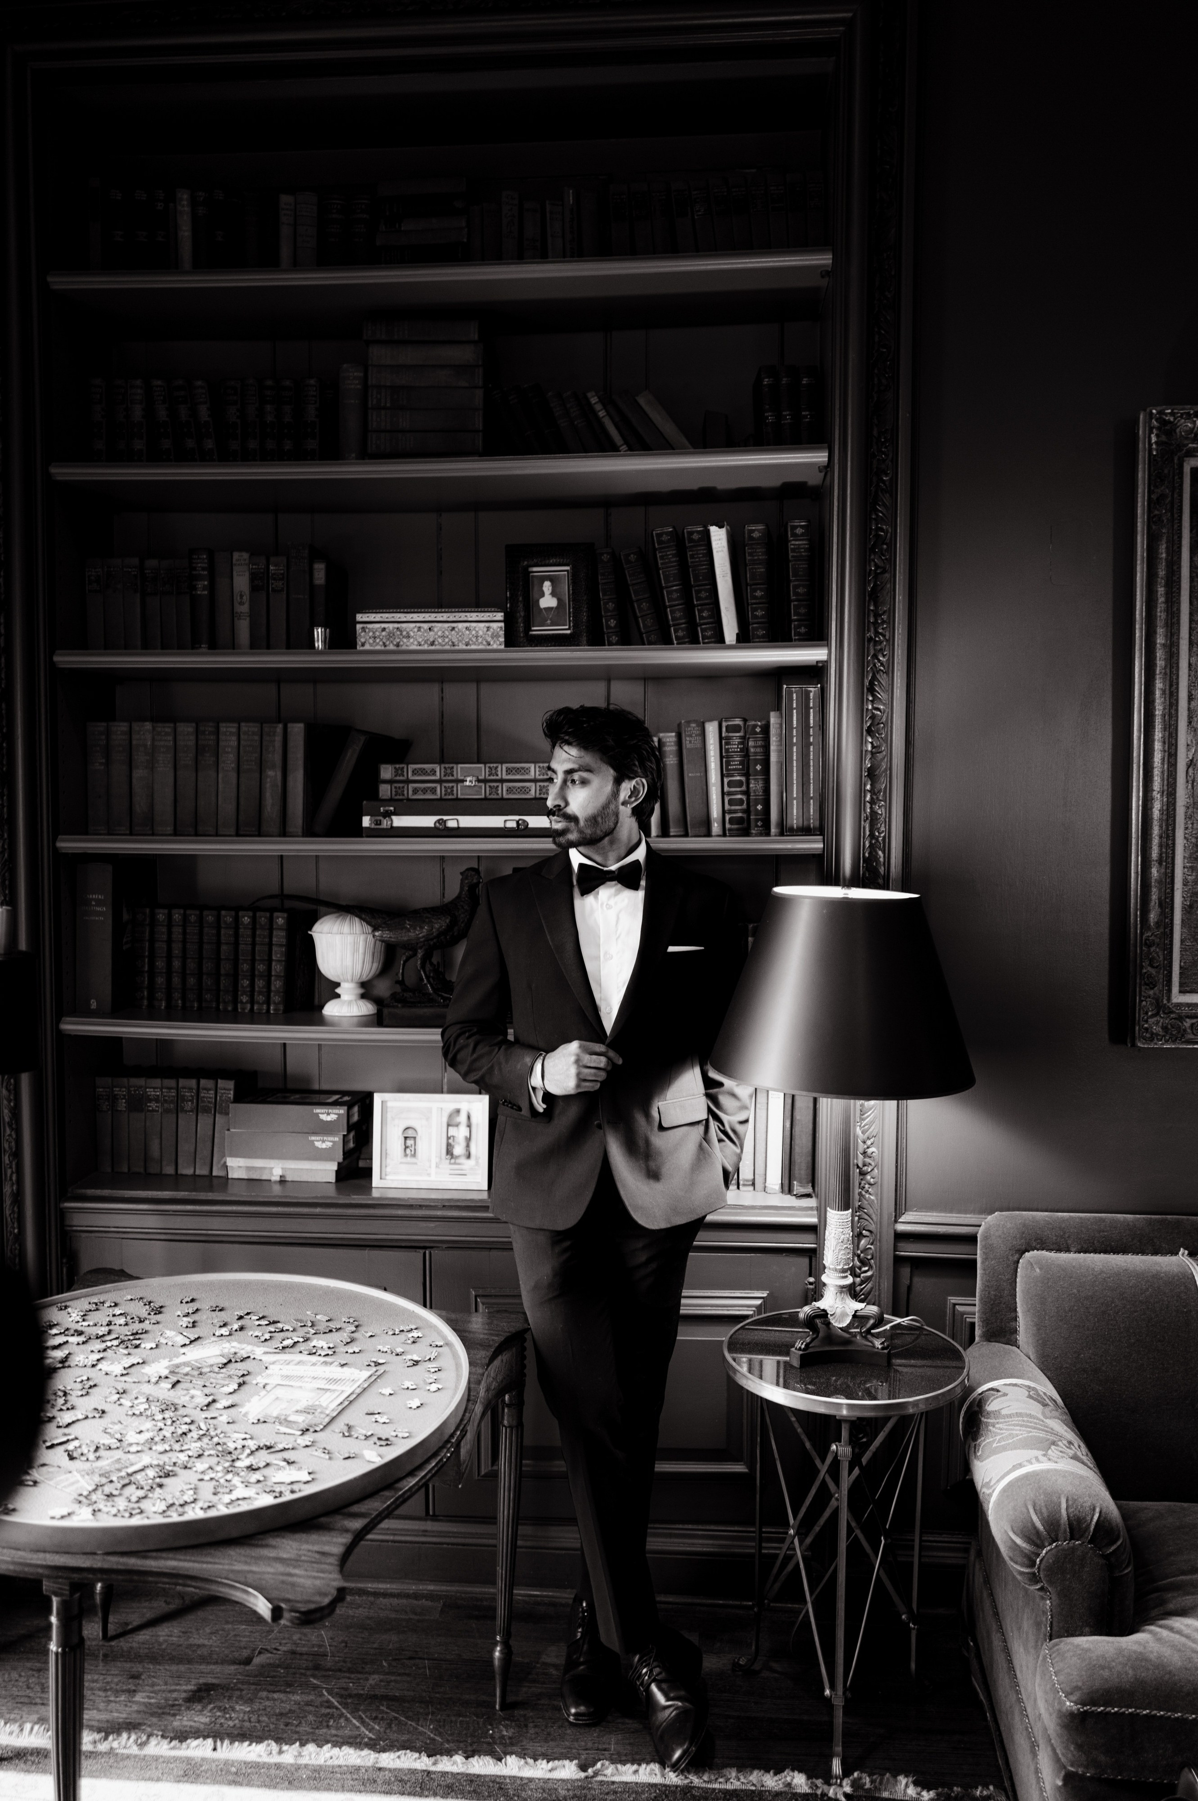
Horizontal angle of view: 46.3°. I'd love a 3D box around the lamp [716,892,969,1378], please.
[{"bbox_3d":[0.421,0.386,2.439,0.453,0.815,0.453,0,3,4],"label":"lamp"}]

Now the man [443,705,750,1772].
[{"bbox_3d":[-0.014,0.539,2.540,0.564,1.786,0.470,0,3,2],"label":"man"}]

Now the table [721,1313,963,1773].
[{"bbox_3d":[0.425,1.116,2.465,0.428,0.645,0.428,0,3,4],"label":"table"}]

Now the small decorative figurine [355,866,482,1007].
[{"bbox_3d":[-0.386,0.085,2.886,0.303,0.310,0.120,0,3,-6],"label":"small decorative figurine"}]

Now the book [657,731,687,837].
[{"bbox_3d":[0.156,-0.236,2.883,0.038,0.208,0.145,-4,2,5],"label":"book"}]

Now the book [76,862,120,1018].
[{"bbox_3d":[-1.049,0.074,3.048,0.082,0.317,0.230,0,3,4],"label":"book"}]

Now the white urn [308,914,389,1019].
[{"bbox_3d":[-0.539,0.135,3.029,0.181,0.218,0.181,0,3,4],"label":"white urn"}]

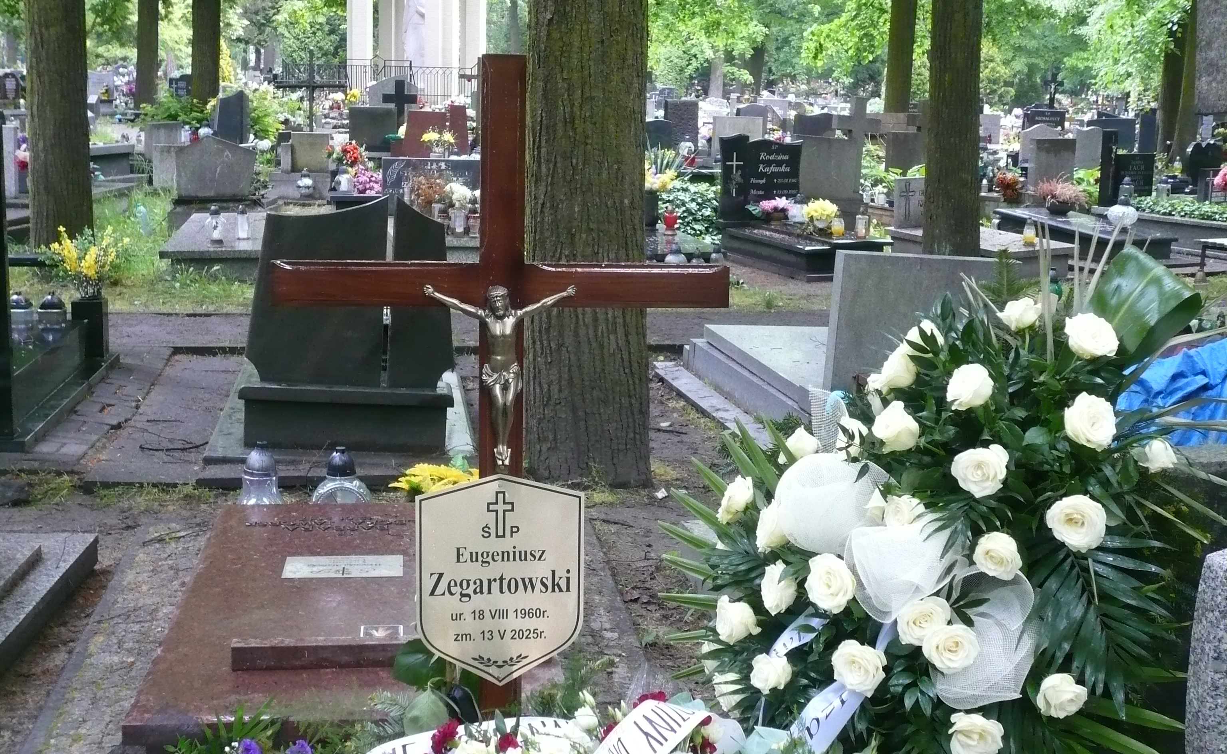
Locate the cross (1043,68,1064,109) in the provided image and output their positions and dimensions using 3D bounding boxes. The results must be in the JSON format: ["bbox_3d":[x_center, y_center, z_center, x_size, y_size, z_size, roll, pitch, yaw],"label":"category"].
[{"bbox_3d":[8.905,-5.811,33.000,0.410,0.850,0.130,-1,11,-9],"label":"cross"}]

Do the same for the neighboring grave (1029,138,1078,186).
[{"bbox_3d":[4.803,-2.318,17.800,0.460,0.590,0.190,-1,11,-9],"label":"neighboring grave"}]

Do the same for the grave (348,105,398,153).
[{"bbox_3d":[-3.911,-4.027,26.500,0.780,0.780,0.120,0,11,-8],"label":"grave"}]

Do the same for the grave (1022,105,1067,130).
[{"bbox_3d":[8.985,-5.327,34.000,0.880,0.720,0.140,-1,11,-14],"label":"grave"}]

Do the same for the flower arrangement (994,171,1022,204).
[{"bbox_3d":[4.306,-2.077,17.800,0.260,0.340,0.260,0,10,-5],"label":"flower arrangement"}]

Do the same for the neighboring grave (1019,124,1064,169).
[{"bbox_3d":[5.736,-3.076,21.800,0.570,0.610,0.160,-1,11,-9],"label":"neighboring grave"}]

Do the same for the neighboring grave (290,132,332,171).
[{"bbox_3d":[-3.580,-2.661,19.300,0.480,0.490,0.160,-1,11,-9],"label":"neighboring grave"}]

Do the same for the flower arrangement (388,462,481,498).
[{"bbox_3d":[-0.583,0.373,5.400,0.320,0.180,0.260,0,10,-5],"label":"flower arrangement"}]

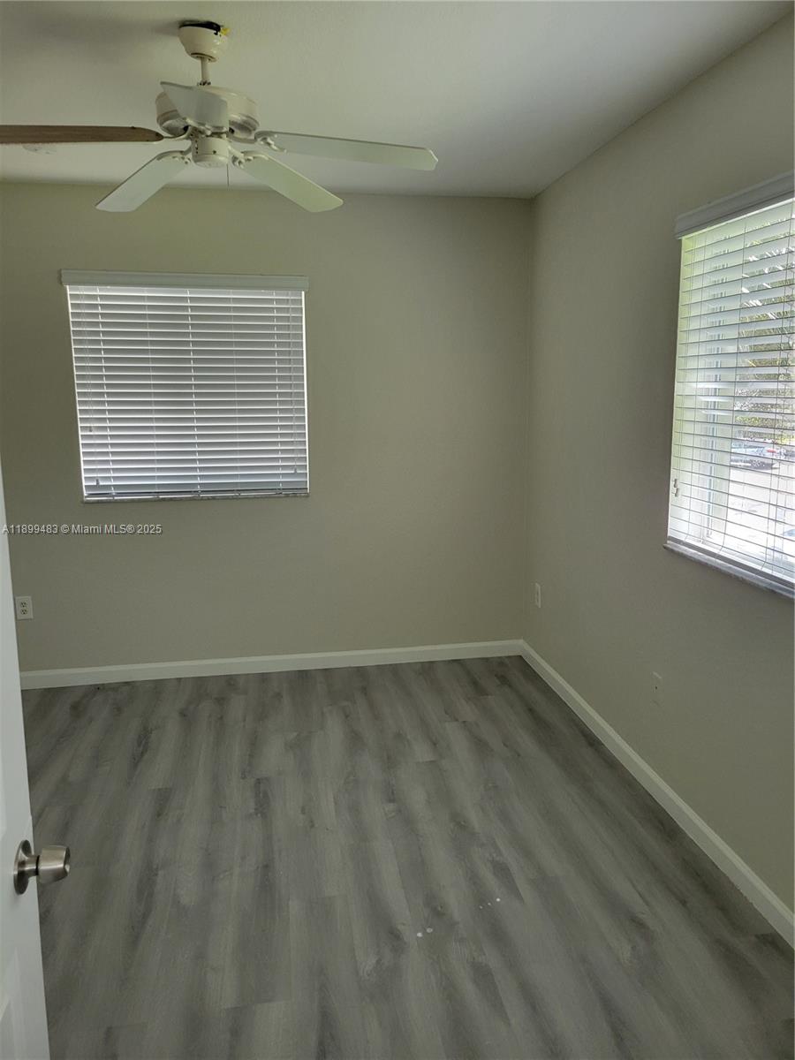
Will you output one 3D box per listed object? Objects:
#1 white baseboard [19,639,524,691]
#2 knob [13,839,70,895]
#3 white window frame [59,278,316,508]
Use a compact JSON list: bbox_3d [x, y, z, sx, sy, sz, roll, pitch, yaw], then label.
[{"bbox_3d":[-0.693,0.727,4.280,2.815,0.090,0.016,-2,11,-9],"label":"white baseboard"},{"bbox_3d":[-0.449,0.429,1.020,0.058,0.064,0.064,-2,10,-7],"label":"knob"},{"bbox_3d":[-1.008,-0.709,3.961,1.145,1.085,0.085,-2,11,-9],"label":"white window frame"}]

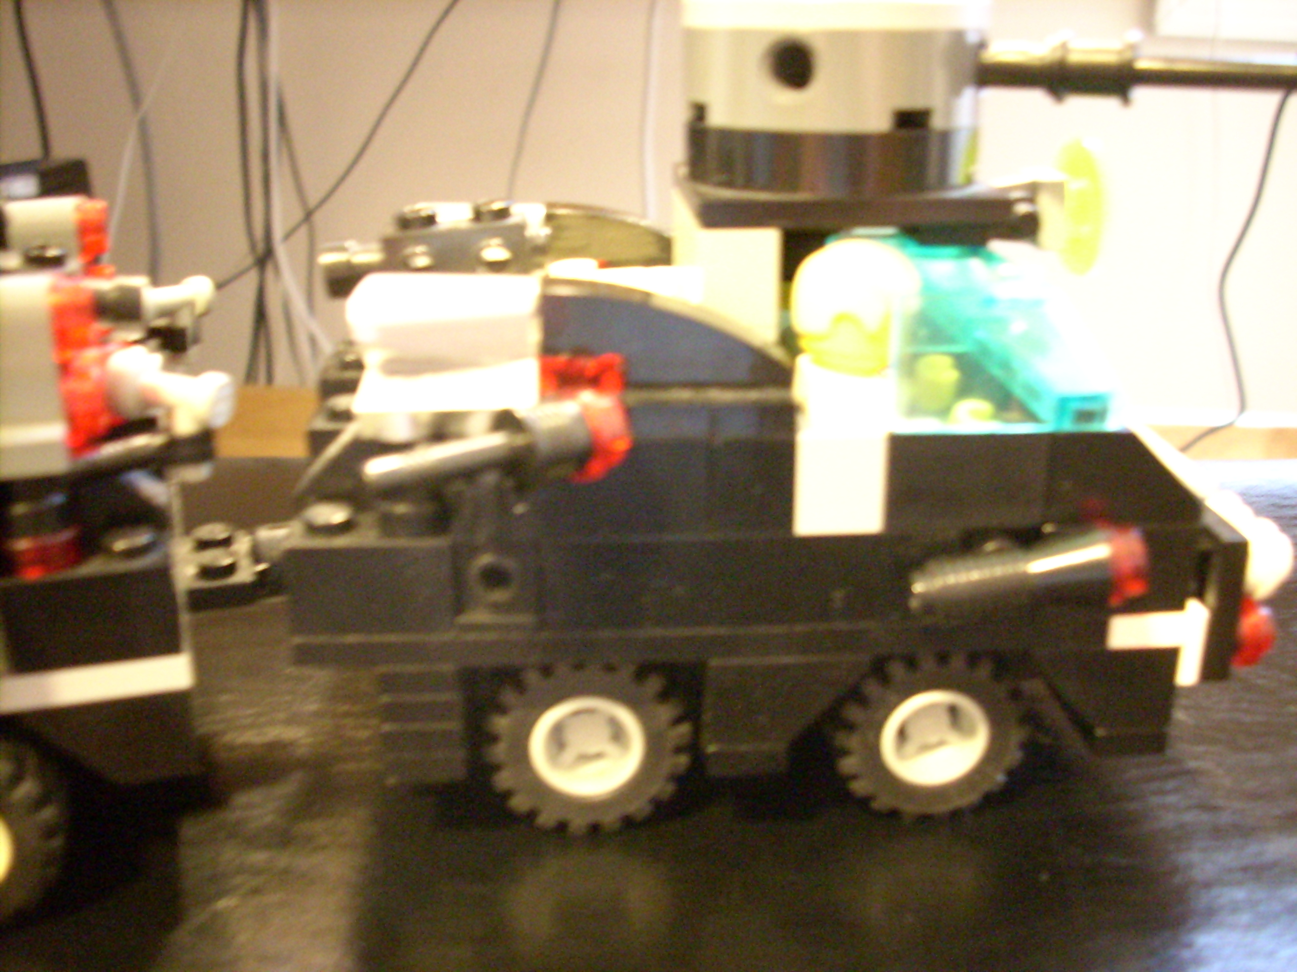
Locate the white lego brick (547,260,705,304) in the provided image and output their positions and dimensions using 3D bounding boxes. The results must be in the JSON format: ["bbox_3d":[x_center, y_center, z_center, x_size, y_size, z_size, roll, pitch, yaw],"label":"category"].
[{"bbox_3d":[-0.003,-0.017,0.139,0.016,0.008,0.012,-1,17,-1],"label":"white lego brick"}]

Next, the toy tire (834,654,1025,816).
[{"bbox_3d":[0.030,0.023,0.148,0.020,0.020,0.011,-1,17,-1],"label":"toy tire"}]

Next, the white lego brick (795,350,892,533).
[{"bbox_3d":[0.018,-0.005,0.133,0.009,0.017,0.008,-1,17,-1],"label":"white lego brick"}]

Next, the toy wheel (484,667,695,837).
[{"bbox_3d":[-0.006,0.025,0.147,0.021,0.021,0.011,-1,17,-1],"label":"toy wheel"}]

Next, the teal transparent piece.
[{"bbox_3d":[0.033,-0.016,0.143,0.023,0.014,0.032,-1,17,-1],"label":"teal transparent piece"}]

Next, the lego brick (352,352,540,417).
[{"bbox_3d":[-0.019,-0.011,0.133,0.017,0.004,0.013,-1,17,-1],"label":"lego brick"}]

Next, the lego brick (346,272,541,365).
[{"bbox_3d":[-0.019,-0.015,0.132,0.017,0.008,0.015,-1,17,-1],"label":"lego brick"}]

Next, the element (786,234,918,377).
[{"bbox_3d":[0.021,-0.018,0.140,0.013,0.013,0.012,-1,17,-1],"label":"element"}]

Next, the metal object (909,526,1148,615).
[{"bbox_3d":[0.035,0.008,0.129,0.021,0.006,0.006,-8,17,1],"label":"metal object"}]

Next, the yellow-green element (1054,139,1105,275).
[{"bbox_3d":[0.049,-0.032,0.159,0.004,0.016,0.016,-1,17,-1],"label":"yellow-green element"}]

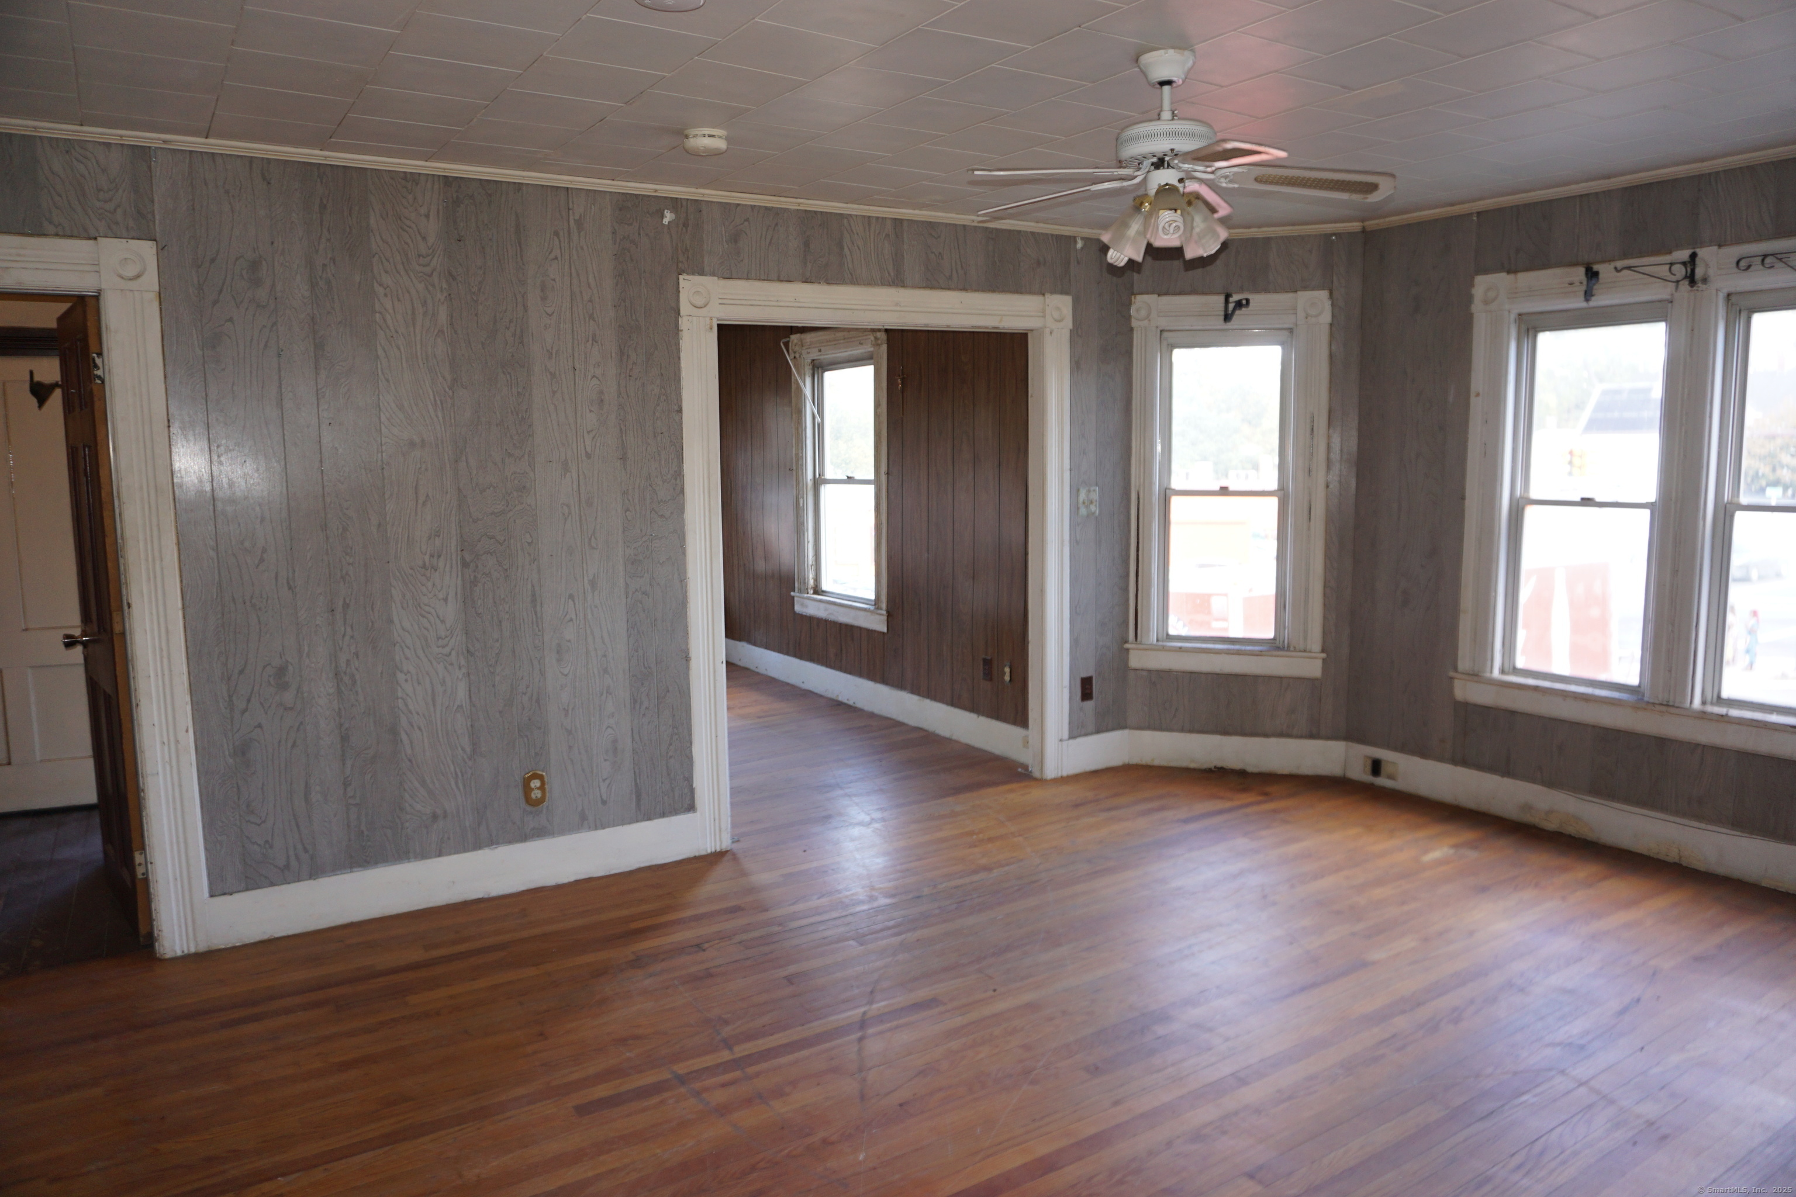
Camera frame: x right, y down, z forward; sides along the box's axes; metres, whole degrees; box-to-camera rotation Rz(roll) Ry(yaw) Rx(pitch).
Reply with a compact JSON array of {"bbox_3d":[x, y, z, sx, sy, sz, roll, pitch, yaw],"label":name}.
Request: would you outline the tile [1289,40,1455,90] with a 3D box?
[{"bbox_3d":[1.121,-1.274,2.844,0.305,0.018,0.305,-5,9,-33],"label":"tile"}]

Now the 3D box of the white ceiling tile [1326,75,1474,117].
[{"bbox_3d":[1.297,-1.319,3.145,0.302,0.015,0.302,-5,9,-33],"label":"white ceiling tile"}]

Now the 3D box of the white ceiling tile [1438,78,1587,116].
[{"bbox_3d":[1.635,-1.324,3.169,0.302,0.015,0.302,-5,9,-33],"label":"white ceiling tile"}]

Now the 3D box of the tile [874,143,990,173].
[{"bbox_3d":[0.115,-1.403,3.822,0.305,0.018,0.305,-5,9,-33],"label":"tile"}]

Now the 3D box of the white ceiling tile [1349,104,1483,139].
[{"bbox_3d":[1.470,-1.355,3.421,0.303,0.016,0.303,-5,9,-33],"label":"white ceiling tile"}]

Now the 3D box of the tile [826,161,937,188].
[{"bbox_3d":[-0.052,-1.436,4.075,0.305,0.018,0.305,-5,9,-33],"label":"tile"}]

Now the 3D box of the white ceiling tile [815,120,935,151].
[{"bbox_3d":[-0.063,-1.365,3.540,0.305,0.018,0.305,-5,9,-33],"label":"white ceiling tile"}]

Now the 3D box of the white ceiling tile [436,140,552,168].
[{"bbox_3d":[-1.266,-1.382,3.726,0.302,0.015,0.302,-5,9,-33],"label":"white ceiling tile"}]

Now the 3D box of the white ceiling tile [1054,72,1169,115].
[{"bbox_3d":[0.616,-1.306,3.075,0.302,0.015,0.302,-5,9,-33],"label":"white ceiling tile"}]

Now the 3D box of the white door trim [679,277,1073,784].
[{"bbox_3d":[-0.026,-0.169,4.945,1.807,2.165,0.130,-5,9,-31],"label":"white door trim"}]

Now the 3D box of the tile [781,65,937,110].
[{"bbox_3d":[-0.071,-1.274,2.970,0.303,0.015,0.303,-6,9,-32],"label":"tile"}]

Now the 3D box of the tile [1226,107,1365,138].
[{"bbox_3d":[1.120,-1.341,3.365,0.303,0.015,0.303,-6,9,-32],"label":"tile"}]

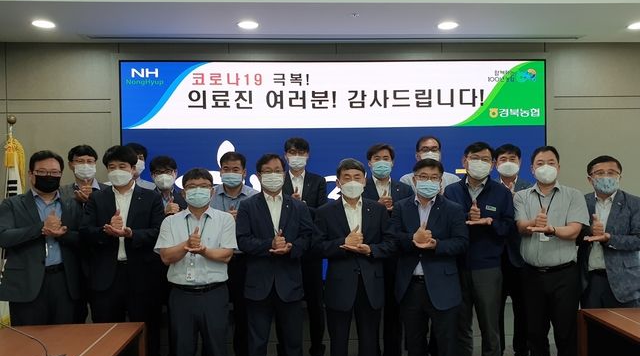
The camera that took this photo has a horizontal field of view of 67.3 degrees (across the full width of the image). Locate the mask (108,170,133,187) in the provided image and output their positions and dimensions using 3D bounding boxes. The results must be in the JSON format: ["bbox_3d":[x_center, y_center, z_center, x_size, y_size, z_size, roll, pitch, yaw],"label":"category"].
[{"bbox_3d":[-1.353,0.005,3.260,0.150,0.120,0.095,-1,0,-8],"label":"mask"}]

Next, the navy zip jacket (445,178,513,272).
[{"bbox_3d":[1.121,0.324,3.390,0.490,0.660,0.350,-1,0,17],"label":"navy zip jacket"}]

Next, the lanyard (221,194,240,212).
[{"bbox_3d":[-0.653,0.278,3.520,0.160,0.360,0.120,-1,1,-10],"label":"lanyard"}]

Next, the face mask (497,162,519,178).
[{"bbox_3d":[1.416,-0.057,3.620,0.155,0.120,0.090,0,1,21],"label":"face mask"}]

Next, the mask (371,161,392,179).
[{"bbox_3d":[0.449,-0.063,3.500,0.145,0.130,0.090,-1,1,5],"label":"mask"}]

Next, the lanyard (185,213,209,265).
[{"bbox_3d":[-0.788,0.401,3.080,0.150,0.330,0.090,-1,2,-9],"label":"lanyard"}]

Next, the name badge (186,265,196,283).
[{"bbox_3d":[-0.818,0.611,3.060,0.059,0.108,0.010,-1,0,-9],"label":"name badge"}]

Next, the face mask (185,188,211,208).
[{"bbox_3d":[-0.794,0.131,3.140,0.165,0.130,0.090,-1,2,-12],"label":"face mask"}]

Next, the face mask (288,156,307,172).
[{"bbox_3d":[-0.182,-0.113,3.880,0.150,0.125,0.085,-1,0,-3],"label":"face mask"}]

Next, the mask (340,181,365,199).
[{"bbox_3d":[0.209,0.072,3.060,0.147,0.115,0.090,-1,1,0],"label":"mask"}]

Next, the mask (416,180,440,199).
[{"bbox_3d":[0.693,0.071,3.070,0.152,0.116,0.090,-1,1,12],"label":"mask"}]

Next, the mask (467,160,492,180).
[{"bbox_3d":[1.078,-0.051,3.240,0.160,0.130,0.090,7,2,16],"label":"mask"}]

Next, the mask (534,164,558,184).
[{"bbox_3d":[1.456,-0.021,3.100,0.148,0.122,0.090,0,1,24],"label":"mask"}]

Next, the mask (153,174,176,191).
[{"bbox_3d":[-1.133,0.033,3.480,0.145,0.120,0.090,-1,1,-17],"label":"mask"}]

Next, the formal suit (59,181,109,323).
[{"bbox_3d":[-1.690,0.740,3.520,0.560,1.400,0.360,-1,1,-16],"label":"formal suit"}]

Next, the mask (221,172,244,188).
[{"bbox_3d":[-0.677,0.019,3.680,0.160,0.120,0.085,-1,2,-1],"label":"mask"}]

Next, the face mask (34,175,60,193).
[{"bbox_3d":[-1.732,0.038,3.060,0.165,0.120,0.090,-2,2,-31],"label":"face mask"}]

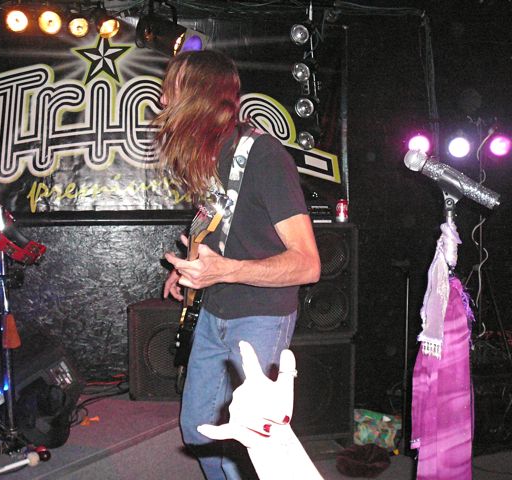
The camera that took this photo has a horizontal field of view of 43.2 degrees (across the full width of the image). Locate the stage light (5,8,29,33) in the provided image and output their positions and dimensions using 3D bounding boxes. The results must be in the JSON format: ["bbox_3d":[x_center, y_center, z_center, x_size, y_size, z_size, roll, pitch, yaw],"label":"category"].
[{"bbox_3d":[-1.345,-1.255,3.671,0.130,0.130,0.160,-1,25,-9],"label":"stage light"}]

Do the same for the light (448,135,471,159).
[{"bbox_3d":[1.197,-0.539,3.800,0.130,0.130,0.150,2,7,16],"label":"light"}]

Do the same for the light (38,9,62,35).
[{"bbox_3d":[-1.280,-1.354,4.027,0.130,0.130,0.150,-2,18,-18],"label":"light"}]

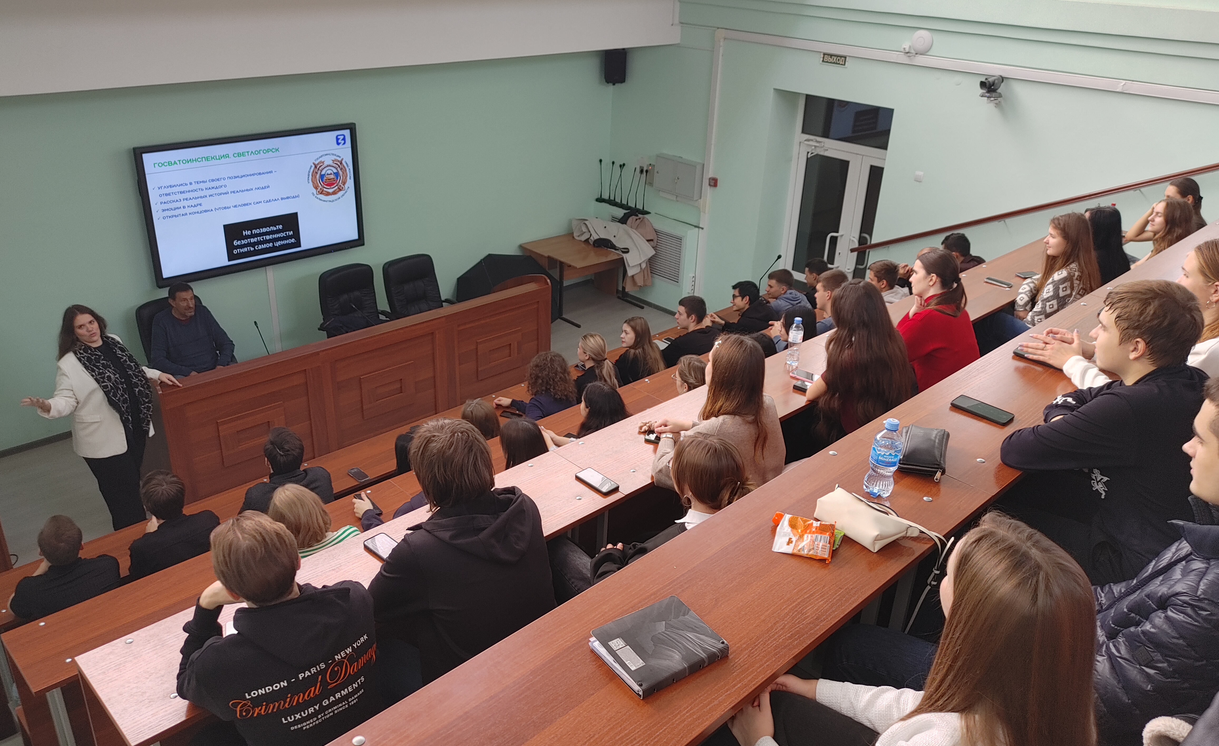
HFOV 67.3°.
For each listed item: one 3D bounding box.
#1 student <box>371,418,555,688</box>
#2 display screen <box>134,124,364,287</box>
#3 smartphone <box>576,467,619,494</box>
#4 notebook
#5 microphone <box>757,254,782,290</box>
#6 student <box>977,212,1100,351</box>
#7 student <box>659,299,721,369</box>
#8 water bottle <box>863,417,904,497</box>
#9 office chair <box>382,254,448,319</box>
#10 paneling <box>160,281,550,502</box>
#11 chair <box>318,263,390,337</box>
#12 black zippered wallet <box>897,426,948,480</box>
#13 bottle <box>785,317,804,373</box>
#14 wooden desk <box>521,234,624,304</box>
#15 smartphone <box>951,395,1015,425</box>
[{"bbox_3d":[-0.471,0.741,2.671,0.510,1.300,0.730,-13,30,-30],"label":"student"},{"bbox_3d":[-2.791,-1.371,7.299,1.765,1.052,0.090,-21,34,-40],"label":"display screen"},{"bbox_3d":[-0.042,0.383,3.227,0.075,0.009,0.154,-21,34,-40],"label":"smartphone"},{"bbox_3d":[0.091,0.493,1.671,0.197,0.028,0.163,-15,31,-33],"label":"notebook"},{"bbox_3d":[1.317,-0.752,7.673,0.120,0.460,0.240,-21,34,-40],"label":"microphone"},{"bbox_3d":[2.448,-0.305,5.246,0.720,1.240,0.480,19,30,31],"label":"student"},{"bbox_3d":[0.622,0.034,6.760,0.620,1.240,0.480,16,28,26],"label":"student"},{"bbox_3d":[0.670,0.203,2.221,0.072,0.206,0.072,-21,34,-40],"label":"water bottle"},{"bbox_3d":[-1.529,-0.515,8.040,0.620,1.080,0.660,-18,32,-36],"label":"office chair"},{"bbox_3d":[-1.681,0.089,6.785,3.140,0.950,0.240,-21,34,-40],"label":"paneling"},{"bbox_3d":[-1.993,-0.338,7.620,0.620,1.080,0.660,-15,31,-33],"label":"chair"},{"bbox_3d":[0.801,0.199,2.337,0.102,0.045,0.195,13,27,20],"label":"black zippered wallet"},{"bbox_3d":[0.860,-0.144,4.237,0.066,0.224,0.066,-21,34,-40],"label":"bottle"},{"bbox_3d":[-0.191,-1.038,9.807,1.270,0.710,0.920,-21,34,-41],"label":"wooden desk"},{"bbox_3d":[1.058,0.108,2.595,0.079,0.010,0.165,-20,34,-40],"label":"smartphone"}]

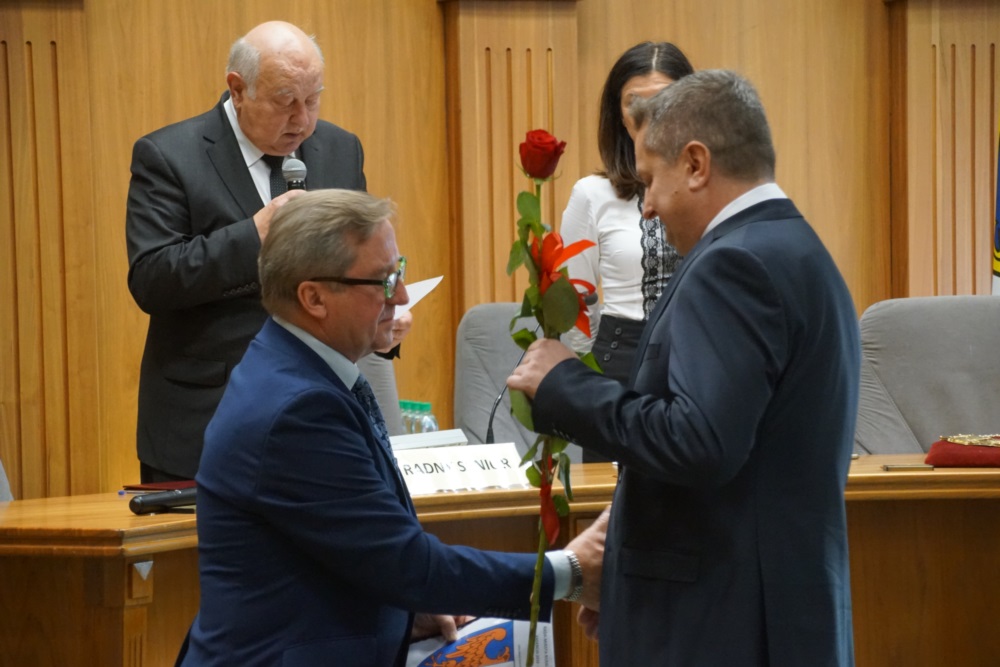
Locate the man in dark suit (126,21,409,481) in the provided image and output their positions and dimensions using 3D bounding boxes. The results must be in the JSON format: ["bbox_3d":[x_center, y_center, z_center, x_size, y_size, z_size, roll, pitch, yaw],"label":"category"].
[{"bbox_3d":[-0.467,0.196,6.874,0.530,1.677,0.420,-3,4,-30],"label":"man in dark suit"}]

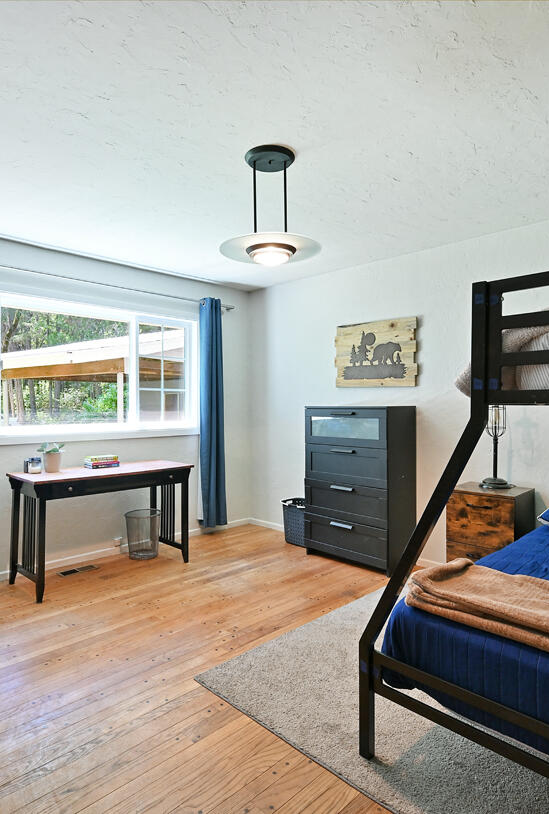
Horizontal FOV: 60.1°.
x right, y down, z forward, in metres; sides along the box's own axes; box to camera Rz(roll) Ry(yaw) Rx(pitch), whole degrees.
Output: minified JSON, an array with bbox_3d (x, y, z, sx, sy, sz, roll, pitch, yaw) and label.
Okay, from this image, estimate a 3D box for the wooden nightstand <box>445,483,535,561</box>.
[{"bbox_3d":[1.412,0.888,3.113,0.420,0.700,0.395,0,1,44],"label":"wooden nightstand"}]

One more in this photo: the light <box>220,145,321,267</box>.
[{"bbox_3d":[-0.018,-0.938,2.269,0.487,0.505,0.487,0,0,0],"label":"light"}]

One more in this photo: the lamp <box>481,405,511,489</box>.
[{"bbox_3d":[1.482,0.252,3.167,0.200,0.580,0.200,0,1,44],"label":"lamp"}]

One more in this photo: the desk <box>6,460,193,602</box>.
[{"bbox_3d":[-1.244,0.860,3.576,1.210,0.765,0.510,-1,1,-44],"label":"desk"}]

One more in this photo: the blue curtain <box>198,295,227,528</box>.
[{"bbox_3d":[-0.587,0.053,4.554,0.310,2.160,0.130,-1,1,-44],"label":"blue curtain"}]

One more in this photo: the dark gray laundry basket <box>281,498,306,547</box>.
[{"bbox_3d":[0.258,1.053,4.265,0.350,0.360,0.220,0,1,44],"label":"dark gray laundry basket"}]

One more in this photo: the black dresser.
[{"bbox_3d":[0.684,0.615,3.848,0.775,1.240,0.430,0,1,44],"label":"black dresser"}]

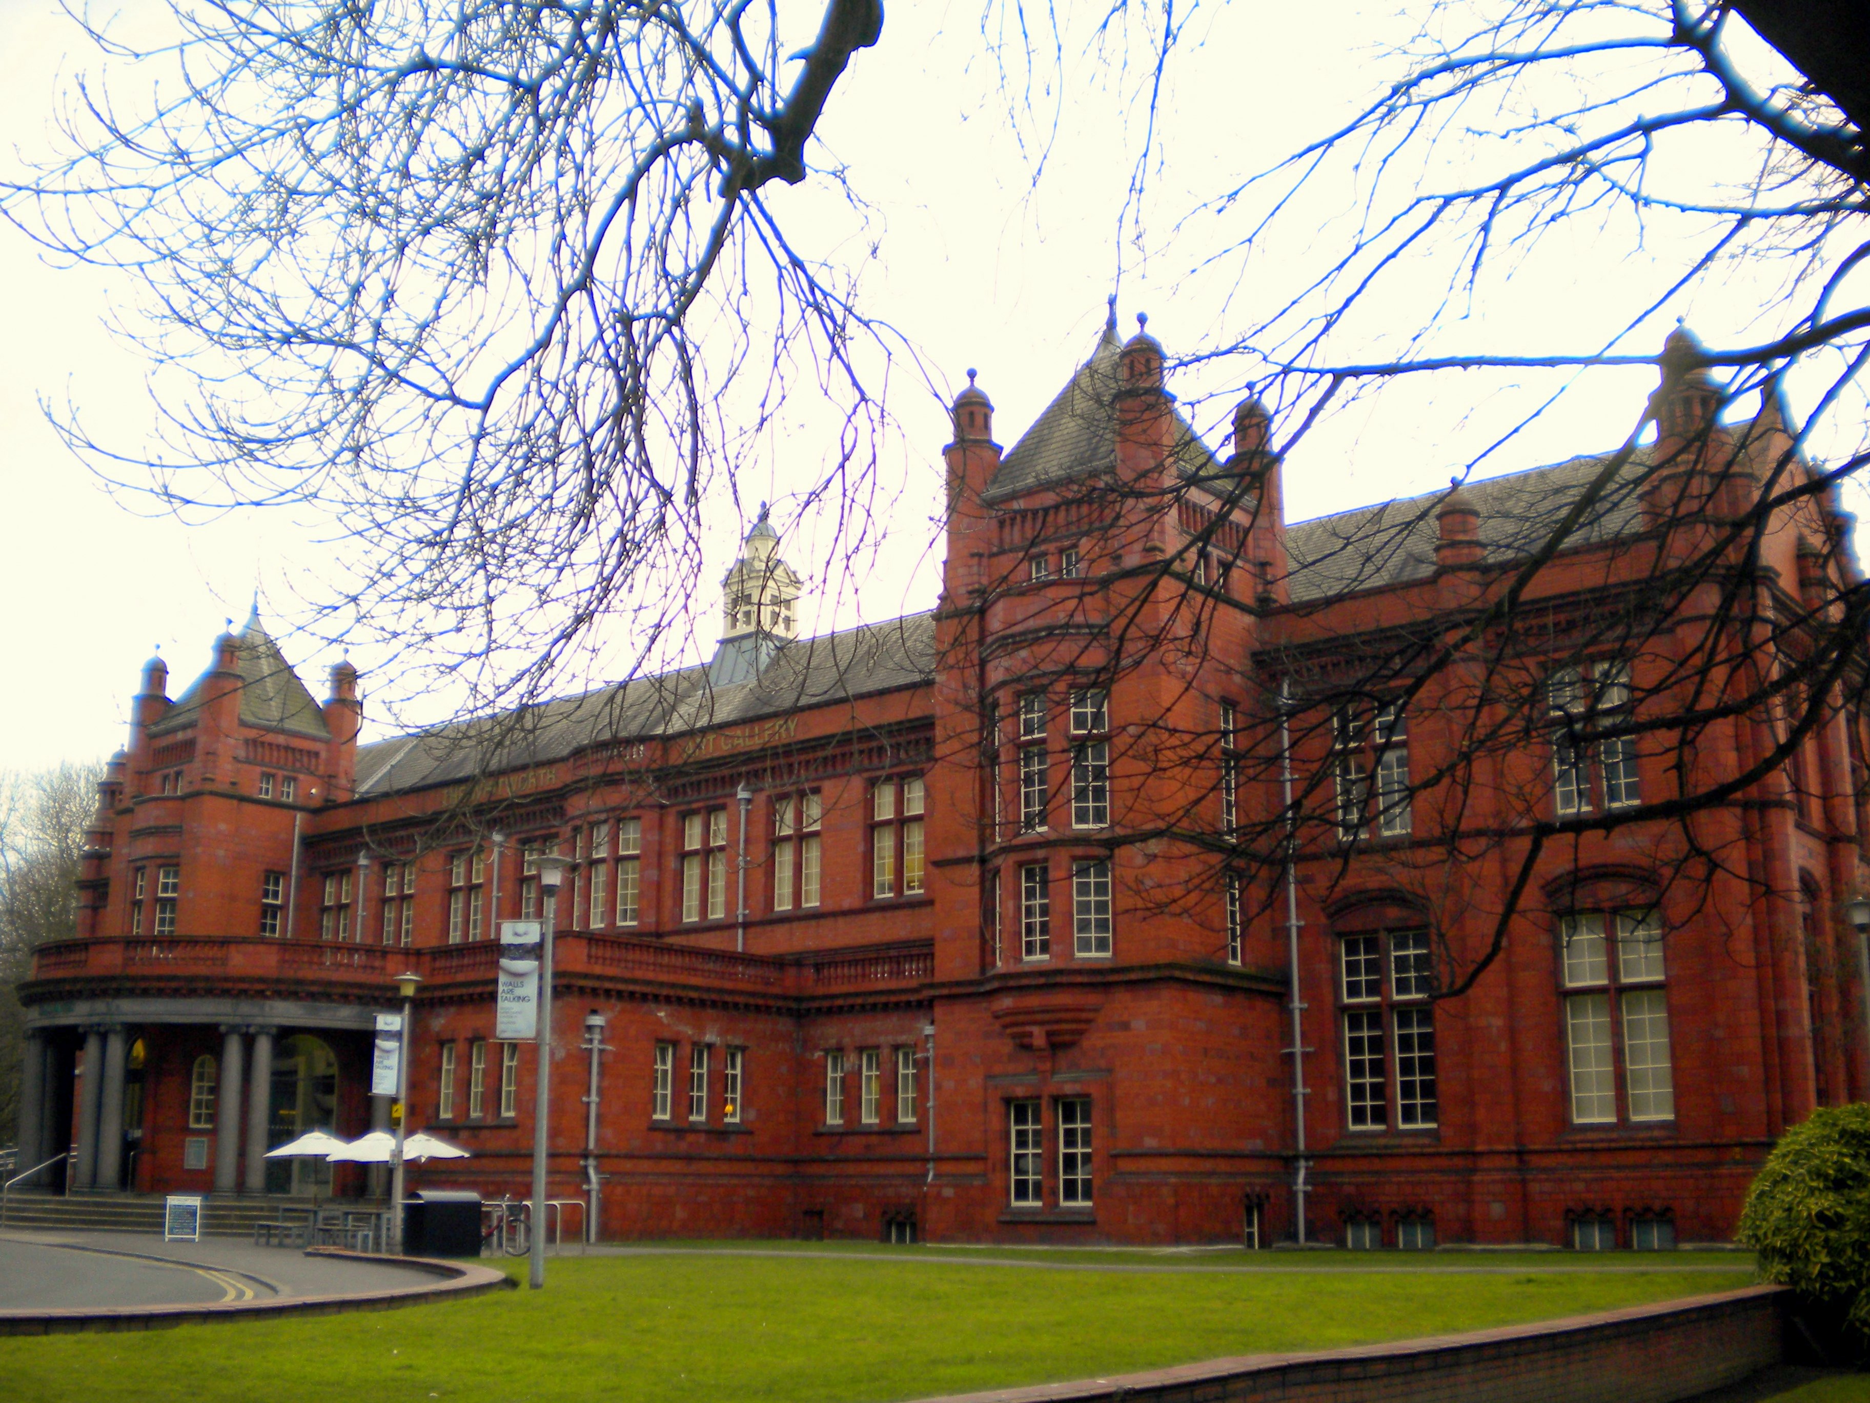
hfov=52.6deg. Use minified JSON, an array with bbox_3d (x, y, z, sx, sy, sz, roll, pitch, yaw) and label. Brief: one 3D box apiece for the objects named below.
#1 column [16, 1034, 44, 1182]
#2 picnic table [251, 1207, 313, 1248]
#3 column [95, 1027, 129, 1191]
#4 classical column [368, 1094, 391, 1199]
[{"bbox_3d":[-22.490,10.128,46.983,0.560,3.920,0.560,8,-16,-29],"label":"column"},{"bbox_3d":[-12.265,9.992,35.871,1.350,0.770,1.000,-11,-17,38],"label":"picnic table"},{"bbox_3d":[-19.424,9.617,44.612,0.560,3.920,0.560,-4,-14,18],"label":"column"},{"bbox_3d":[-13.490,10.086,46.125,0.560,3.920,0.560,-12,-18,41],"label":"classical column"}]

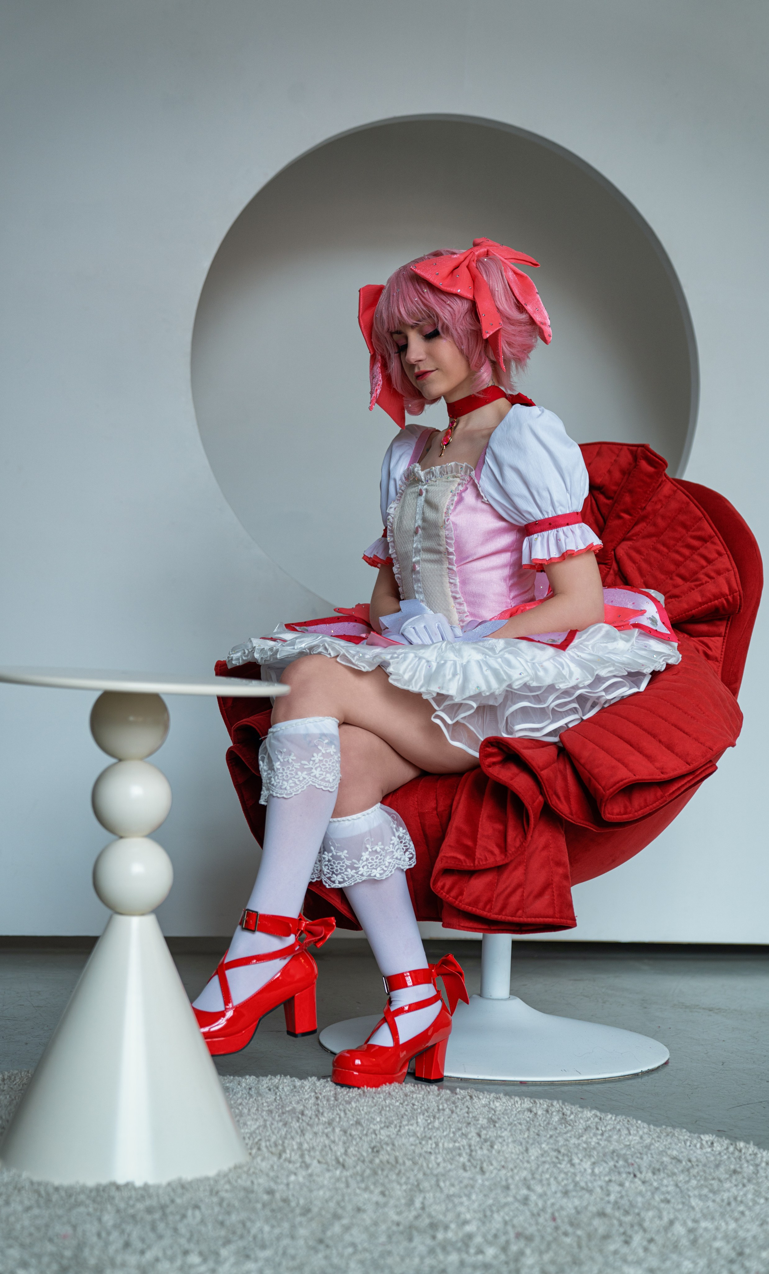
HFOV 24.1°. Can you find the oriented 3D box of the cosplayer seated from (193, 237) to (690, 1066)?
[{"bbox_3d":[0.111,0.025,3.137,0.900,1.433,0.640,3,-1,-42],"label":"cosplayer seated"}]

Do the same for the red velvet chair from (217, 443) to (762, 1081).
[{"bbox_3d":[0.192,0.197,3.253,1.050,1.100,0.950,1,-1,38],"label":"red velvet chair"}]

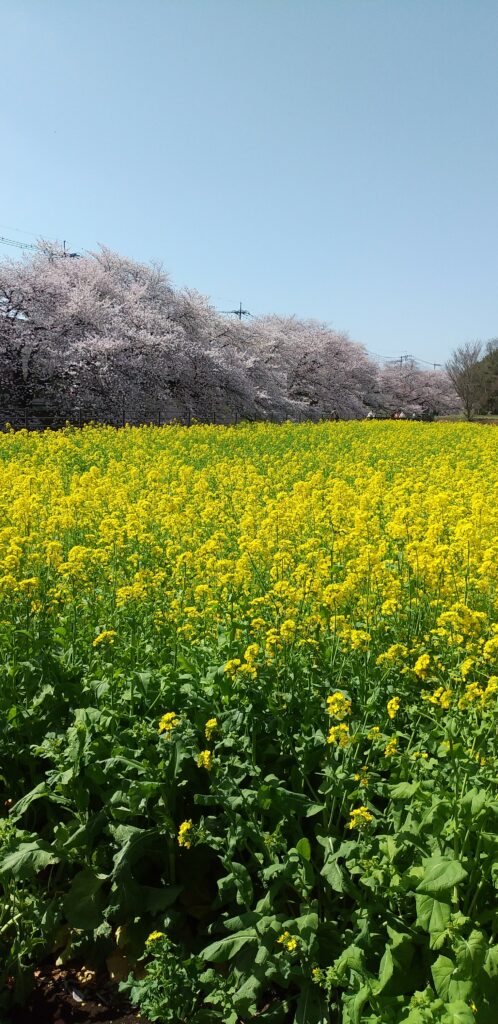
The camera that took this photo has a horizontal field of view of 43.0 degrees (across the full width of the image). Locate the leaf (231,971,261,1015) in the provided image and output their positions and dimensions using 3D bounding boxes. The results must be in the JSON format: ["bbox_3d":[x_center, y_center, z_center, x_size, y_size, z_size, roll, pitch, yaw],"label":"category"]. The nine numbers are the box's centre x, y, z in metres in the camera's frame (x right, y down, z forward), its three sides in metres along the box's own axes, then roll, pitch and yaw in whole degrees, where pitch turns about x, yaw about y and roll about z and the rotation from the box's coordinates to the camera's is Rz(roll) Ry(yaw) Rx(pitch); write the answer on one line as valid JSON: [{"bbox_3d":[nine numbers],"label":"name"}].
[{"bbox_3d":[-0.006,1.121,1.470,0.065,0.085,0.060,0,9,0],"label":"leaf"}]

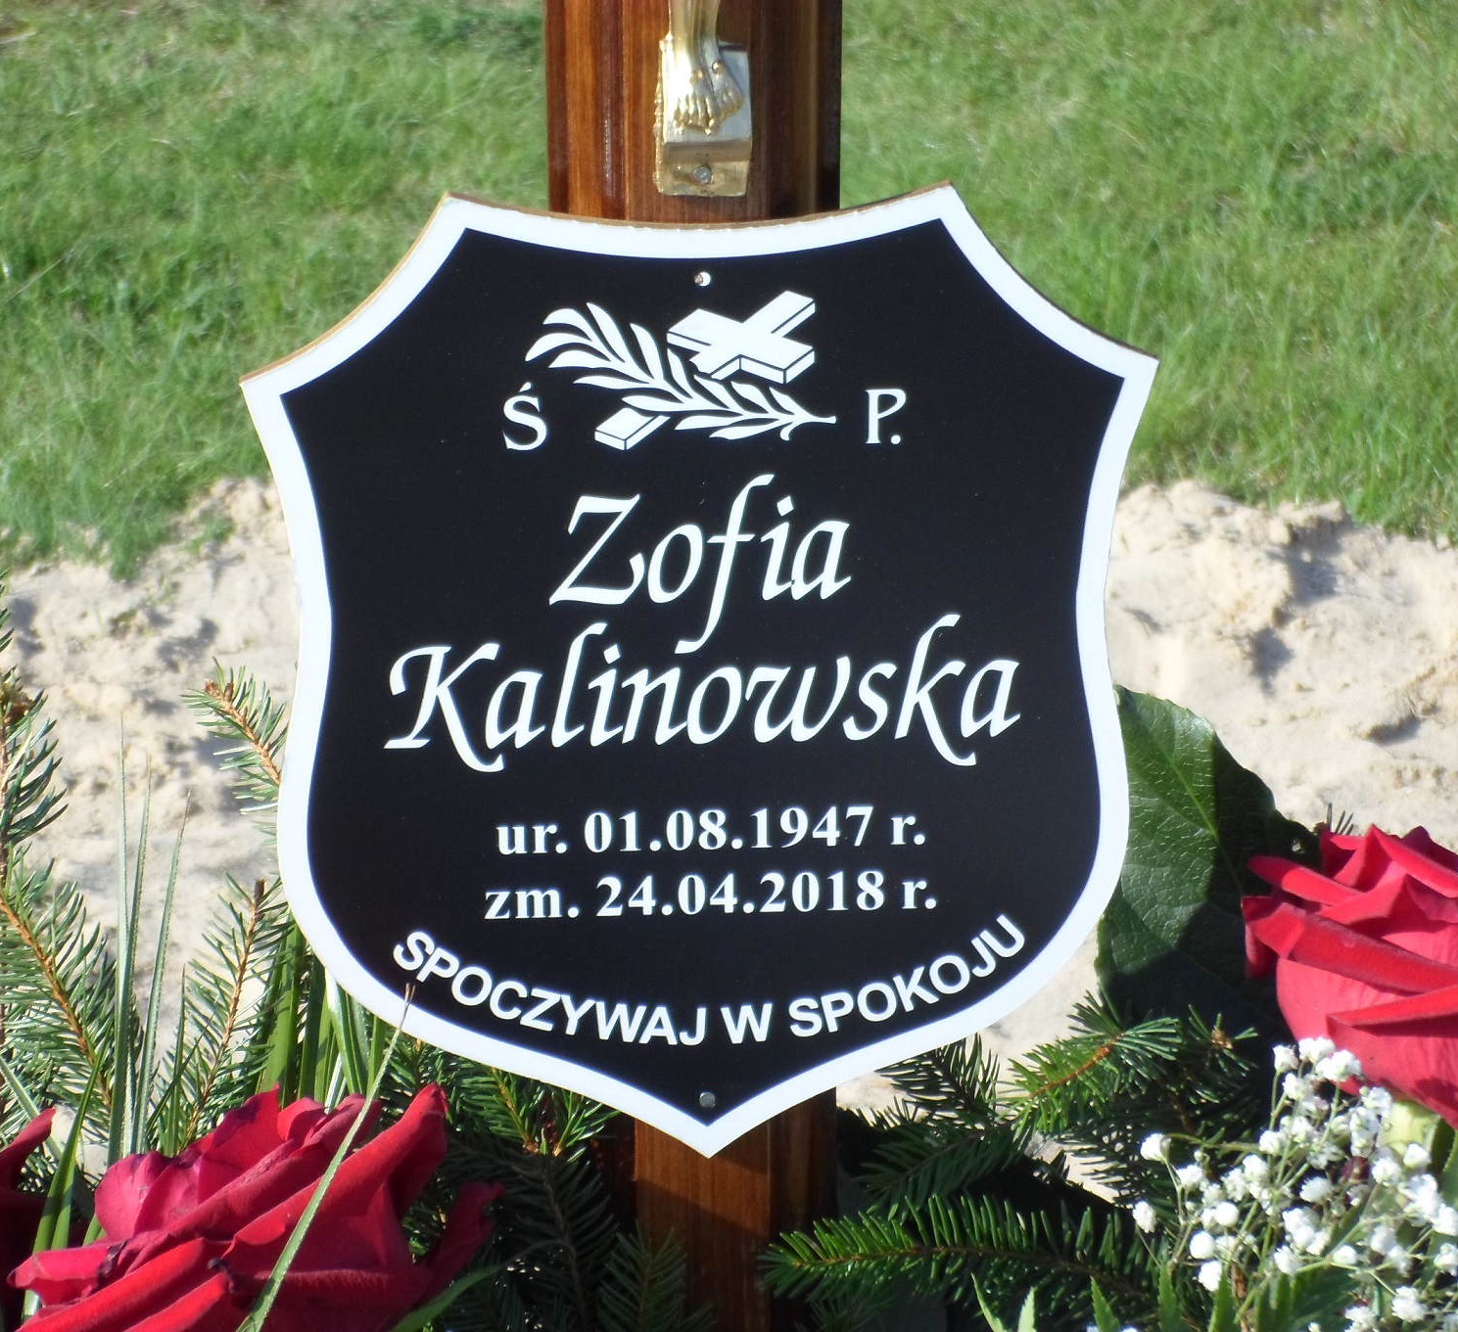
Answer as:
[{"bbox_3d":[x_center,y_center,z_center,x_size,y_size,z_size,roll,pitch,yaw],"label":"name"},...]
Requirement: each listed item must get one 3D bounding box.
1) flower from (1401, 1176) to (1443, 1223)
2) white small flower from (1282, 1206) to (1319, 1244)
[{"bbox_3d":[0.181,0.140,1.680,0.011,0.012,0.011,1,25,0],"label":"flower"},{"bbox_3d":[0.149,0.147,1.680,0.010,0.010,0.010,1,25,0],"label":"white small flower"}]

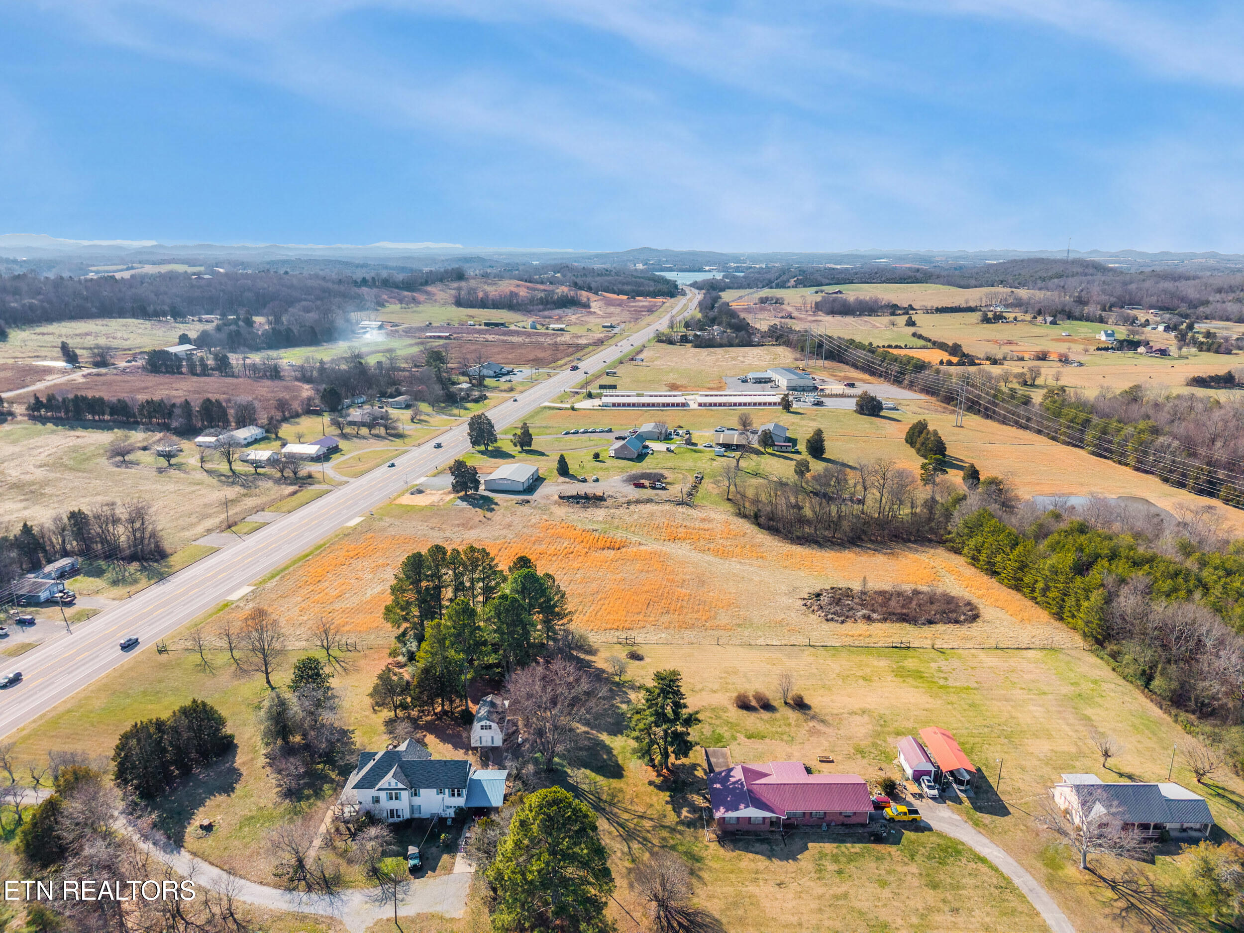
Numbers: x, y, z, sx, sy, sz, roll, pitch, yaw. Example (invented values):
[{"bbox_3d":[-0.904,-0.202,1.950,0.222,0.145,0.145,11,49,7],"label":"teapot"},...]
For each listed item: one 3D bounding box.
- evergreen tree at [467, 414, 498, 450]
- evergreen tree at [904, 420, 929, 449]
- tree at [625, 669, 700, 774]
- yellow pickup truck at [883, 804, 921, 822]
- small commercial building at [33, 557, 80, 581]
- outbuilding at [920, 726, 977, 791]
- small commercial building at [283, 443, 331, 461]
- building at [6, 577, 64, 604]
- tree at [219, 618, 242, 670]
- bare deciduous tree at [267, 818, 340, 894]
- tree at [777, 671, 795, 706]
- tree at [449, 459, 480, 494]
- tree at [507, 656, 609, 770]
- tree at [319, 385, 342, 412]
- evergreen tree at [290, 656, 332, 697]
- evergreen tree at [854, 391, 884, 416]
[{"bbox_3d":[-62.621,-15.990,390.699,13.500,17.000,13.500,0,14,0],"label":"evergreen tree"},{"bbox_3d":[136.421,-15.265,396.034,11.500,13.000,11.500,0,14,0],"label":"evergreen tree"},{"bbox_3d":[7.330,44.196,150.633,12.300,20.000,12.300,0,14,0],"label":"tree"},{"bbox_3d":[45.731,56.570,140.547,5.600,1.920,2.000,0,14,0],"label":"yellow pickup truck"},{"bbox_3d":[-155.100,28.608,236.249,4.500,3.600,11.800,2,14,9],"label":"small commercial building"},{"bbox_3d":[56.100,50.300,149.070,5.450,4.200,12.800,0,14,1],"label":"outbuilding"},{"bbox_3d":[-138.000,-6.992,375.780,15.700,4.800,11.200,2,14,10],"label":"small commercial building"},{"bbox_3d":[-151.900,31.478,223.772,9.200,4.100,8.300,2,14,8],"label":"building"},{"bbox_3d":[-85.390,37.245,188.367,4.700,9.500,4.700,0,14,0],"label":"tree"},{"bbox_3d":[-45.428,54.320,122.638,9.300,8.200,9.300,0,14,0],"label":"bare deciduous tree"},{"bbox_3d":[32.397,43.470,169.773,3.500,7.100,3.500,0,14,0],"label":"tree"},{"bbox_3d":[-57.430,3.770,315.620,11.380,13.230,11.380,0,14,0],"label":"tree"},{"bbox_3d":[-10.795,42.644,146.089,17.160,19.500,17.160,0,14,0],"label":"tree"},{"bbox_3d":[-164.677,-38.988,486.134,12.800,15.200,12.800,0,14,0],"label":"tree"},{"bbox_3d":[-64.010,43.177,176.083,8.400,9.600,8.400,0,14,0],"label":"evergreen tree"},{"bbox_3d":[137.460,-35.410,479.360,15.660,13.560,14.880,0,14,0],"label":"evergreen tree"}]

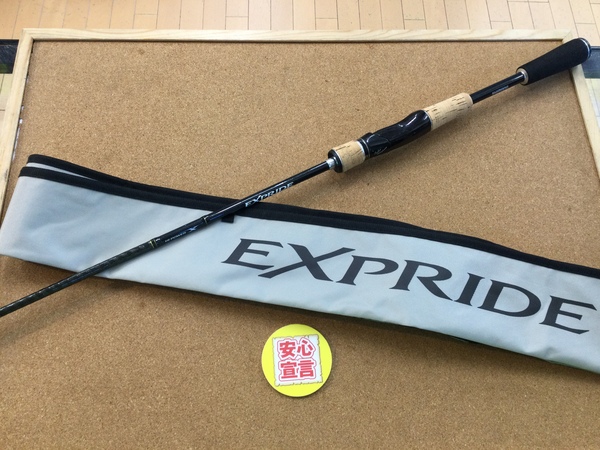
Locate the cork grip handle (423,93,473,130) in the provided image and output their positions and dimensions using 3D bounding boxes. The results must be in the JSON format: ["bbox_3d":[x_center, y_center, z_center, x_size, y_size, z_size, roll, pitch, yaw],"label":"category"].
[{"bbox_3d":[0.147,-0.114,0.541,0.051,0.021,0.021,-25,73,-14],"label":"cork grip handle"}]

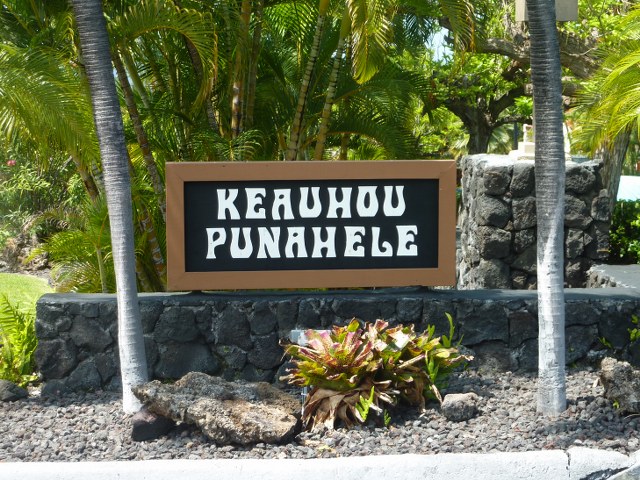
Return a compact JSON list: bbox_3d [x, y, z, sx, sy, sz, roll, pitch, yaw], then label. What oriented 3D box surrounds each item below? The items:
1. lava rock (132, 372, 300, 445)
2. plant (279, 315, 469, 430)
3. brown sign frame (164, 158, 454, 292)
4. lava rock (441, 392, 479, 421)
[{"bbox_3d":[-0.672,1.115,9.600,1.076,0.383,0.550,0,7,0],"label":"lava rock"},{"bbox_3d":[0.378,0.903,9.900,1.250,0.651,0.750,0,7,0],"label":"plant"},{"bbox_3d":[-0.064,-0.112,10.800,2.170,0.960,0.100,-1,7,-6],"label":"brown sign frame"},{"bbox_3d":[0.946,1.131,9.800,0.235,0.141,0.220,0,7,0],"label":"lava rock"}]

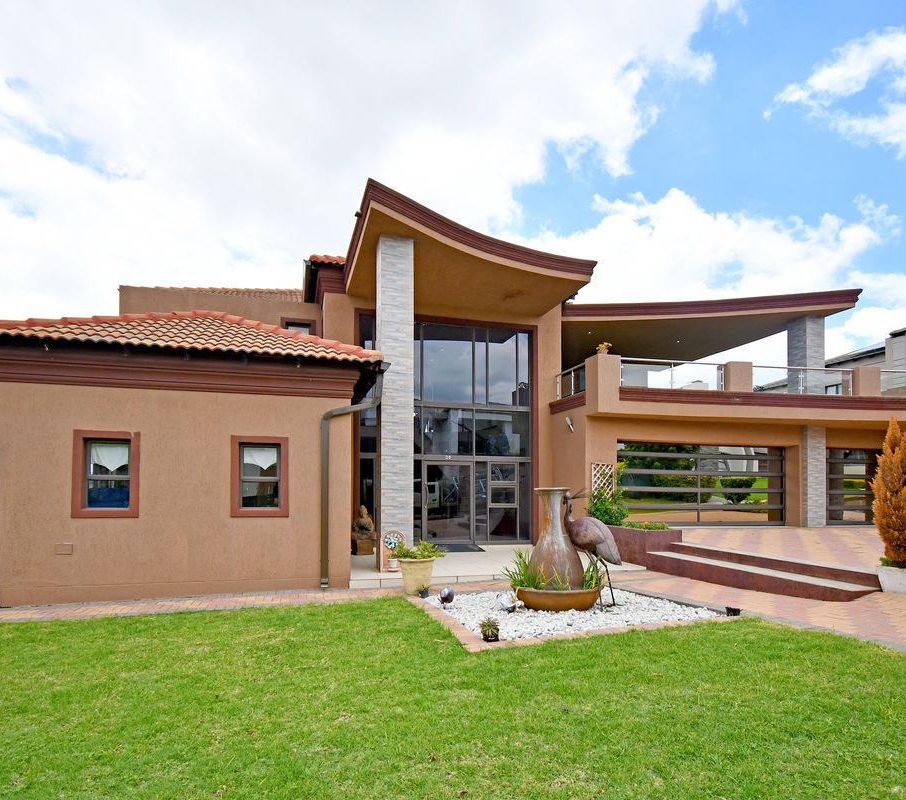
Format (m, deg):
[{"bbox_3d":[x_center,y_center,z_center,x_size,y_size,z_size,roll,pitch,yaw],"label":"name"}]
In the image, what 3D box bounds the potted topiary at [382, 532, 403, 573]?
[{"bbox_3d":[-0.975,2.485,8.200,0.380,0.690,0.140,0,-2,-13],"label":"potted topiary"}]

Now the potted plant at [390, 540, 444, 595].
[{"bbox_3d":[-0.518,2.378,7.100,0.710,0.740,0.700,2,-6,-17],"label":"potted plant"}]

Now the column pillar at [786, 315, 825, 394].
[{"bbox_3d":[9.535,-0.980,13.470,0.610,2.380,0.530,0,0,-15],"label":"column pillar"}]

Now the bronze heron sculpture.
[{"bbox_3d":[1.688,1.803,6.050,0.700,1.370,0.320,-2,-6,23],"label":"bronze heron sculpture"}]

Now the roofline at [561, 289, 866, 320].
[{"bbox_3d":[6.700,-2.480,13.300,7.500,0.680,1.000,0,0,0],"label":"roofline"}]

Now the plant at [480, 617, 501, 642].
[{"bbox_3d":[0.354,2.226,4.850,0.190,0.245,0.190,0,0,0],"label":"plant"}]

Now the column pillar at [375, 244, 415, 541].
[{"bbox_3d":[-0.980,0.100,8.370,0.550,5.400,0.550,1,-3,-17],"label":"column pillar"}]

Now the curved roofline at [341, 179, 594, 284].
[{"bbox_3d":[0.090,-2.480,9.500,3.800,1.300,3.400,2,-6,-17],"label":"curved roofline"}]

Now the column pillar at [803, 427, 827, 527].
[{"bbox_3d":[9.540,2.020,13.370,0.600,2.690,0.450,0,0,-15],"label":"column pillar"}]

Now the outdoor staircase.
[{"bbox_3d":[4.120,2.440,7.170,0.580,0.450,3.400,3,-9,-17],"label":"outdoor staircase"}]

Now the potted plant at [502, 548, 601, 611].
[{"bbox_3d":[1.280,2.270,6.400,1.240,0.740,1.180,0,0,0],"label":"potted plant"}]

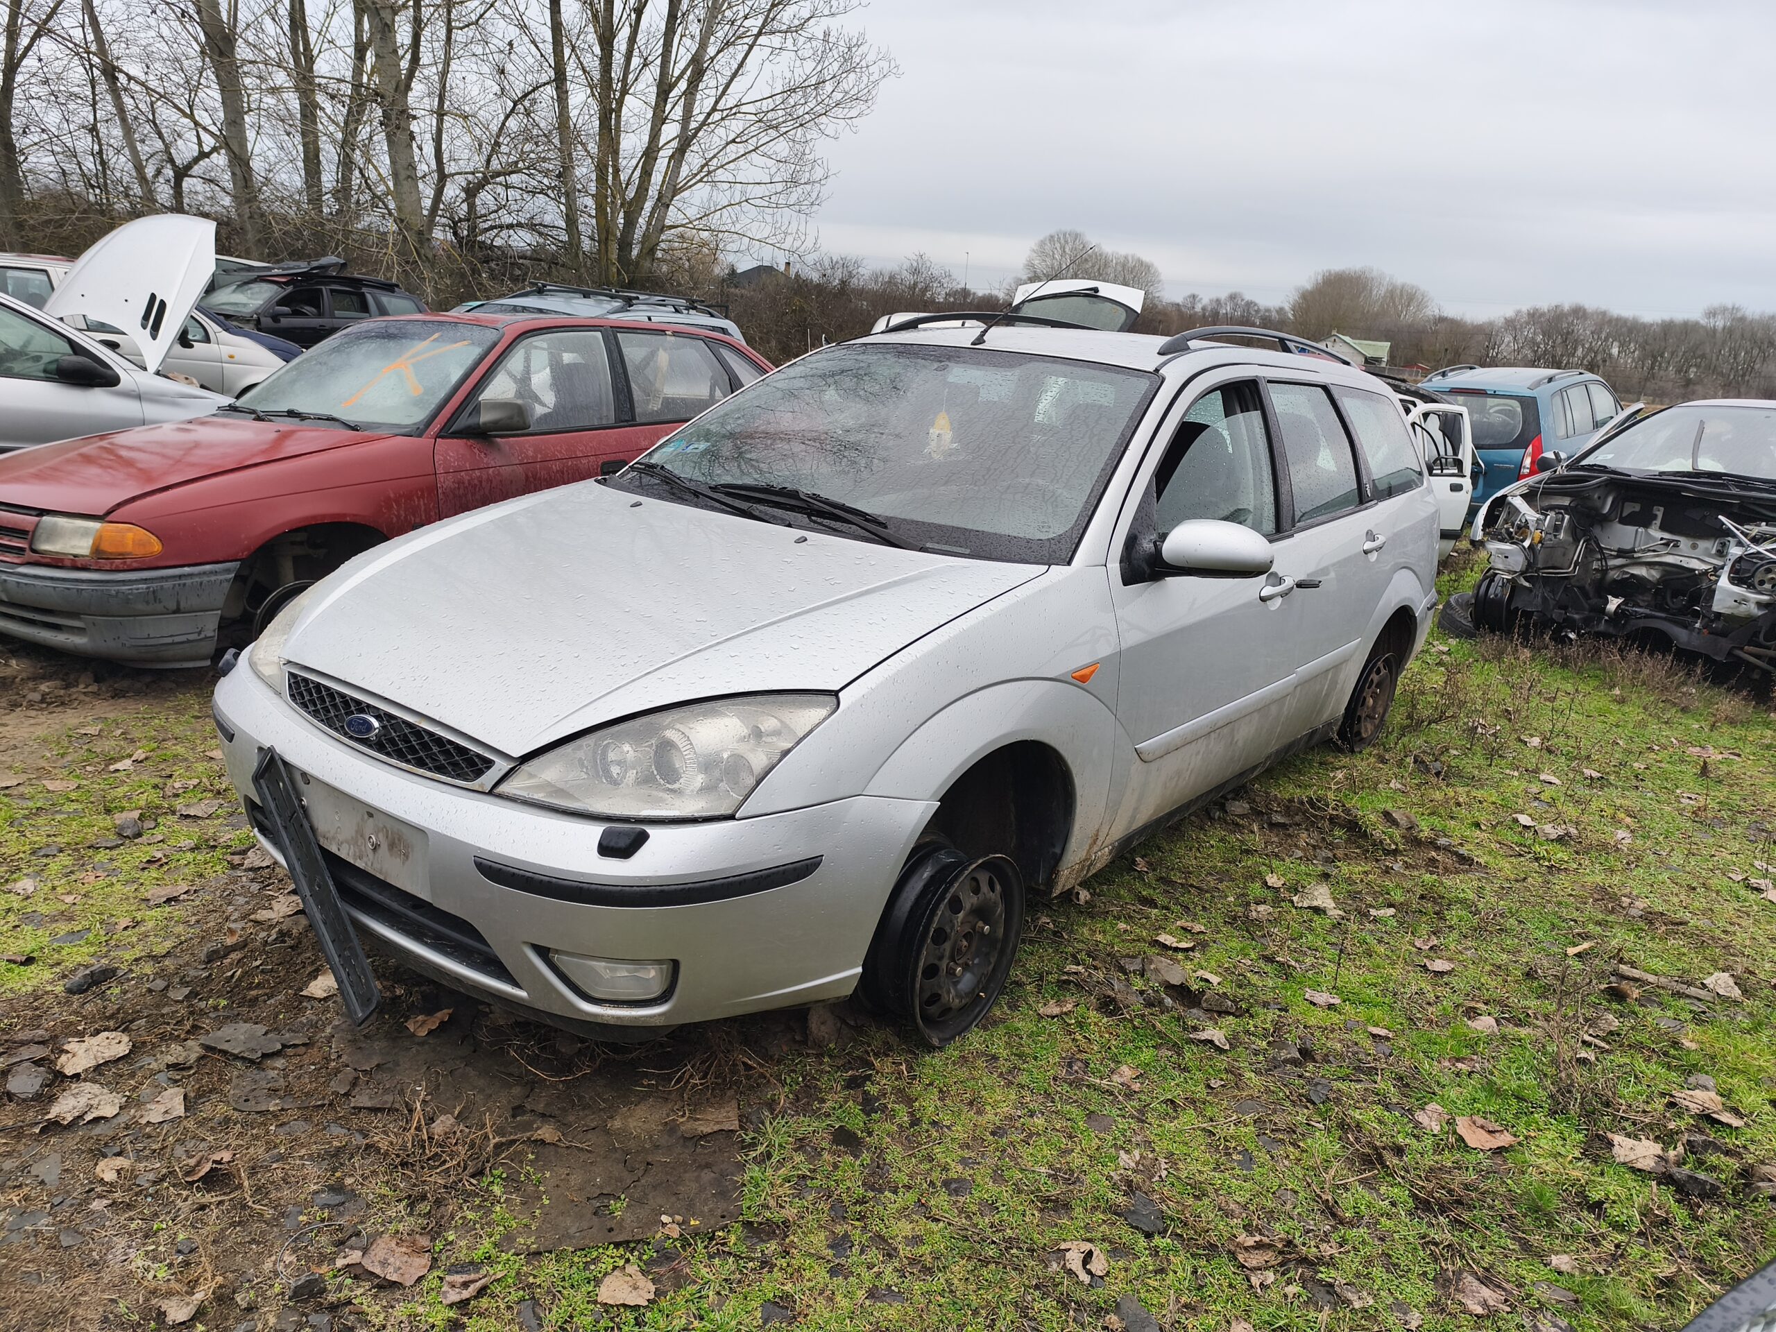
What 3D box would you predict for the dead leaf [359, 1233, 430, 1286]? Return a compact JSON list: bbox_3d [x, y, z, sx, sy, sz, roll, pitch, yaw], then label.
[{"bbox_3d":[-0.686,0.829,1.650,0.095,0.020,0.095,3,15,-1],"label":"dead leaf"}]

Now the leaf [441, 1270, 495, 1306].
[{"bbox_3d":[-0.591,0.874,1.659,0.072,0.025,0.055,-2,17,-24],"label":"leaf"}]

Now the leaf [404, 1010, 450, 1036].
[{"bbox_3d":[-0.882,0.683,2.263,0.084,0.025,0.081,-1,16,-19],"label":"leaf"}]

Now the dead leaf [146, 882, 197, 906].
[{"bbox_3d":[-1.613,0.509,2.636,0.072,0.020,0.099,11,16,25],"label":"dead leaf"}]

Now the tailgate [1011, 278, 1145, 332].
[{"bbox_3d":[1.665,-3.070,10.300,1.170,0.300,0.920,10,51,17],"label":"tailgate"}]

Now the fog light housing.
[{"bbox_3d":[-0.427,0.486,1.873,0.225,0.090,0.090,10,16,20],"label":"fog light housing"}]

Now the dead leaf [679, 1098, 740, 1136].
[{"bbox_3d":[-0.315,0.807,2.098,0.113,0.012,0.089,0,16,-15],"label":"dead leaf"}]

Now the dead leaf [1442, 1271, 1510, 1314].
[{"bbox_3d":[0.903,0.961,1.810,0.093,0.020,0.085,13,17,29],"label":"dead leaf"}]

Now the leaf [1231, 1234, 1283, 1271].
[{"bbox_3d":[0.578,0.918,1.851,0.080,0.028,0.065,7,15,10],"label":"leaf"}]

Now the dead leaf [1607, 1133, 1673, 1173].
[{"bbox_3d":[1.390,0.900,2.182,0.104,0.022,0.109,9,16,14],"label":"dead leaf"}]

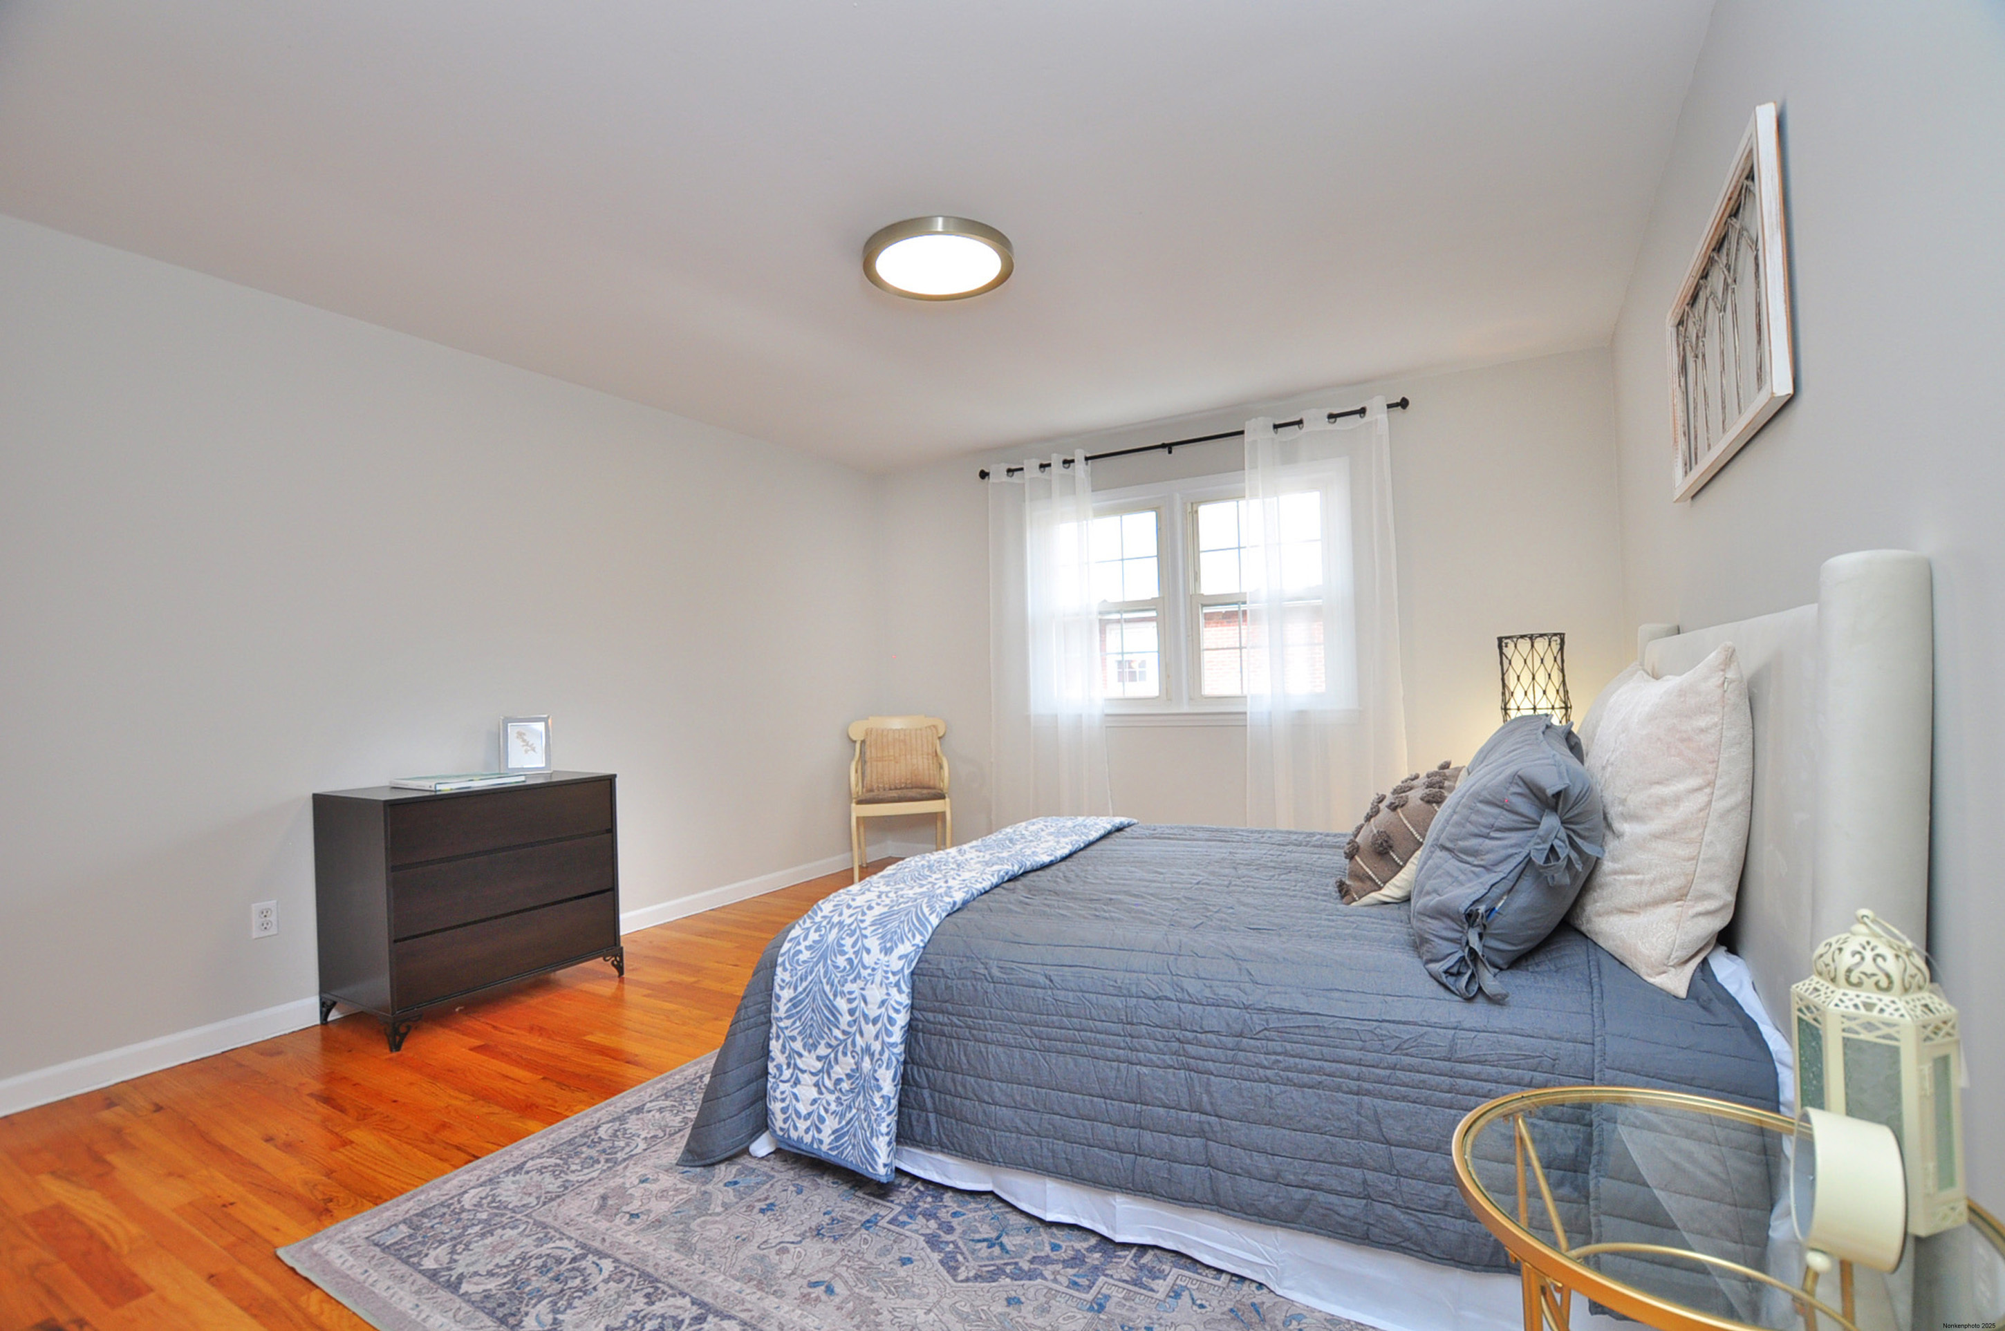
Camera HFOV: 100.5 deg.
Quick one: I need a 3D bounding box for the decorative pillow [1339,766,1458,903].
[{"bbox_3d":[1.031,0.389,2.113,0.160,0.425,0.450,40,20,26],"label":"decorative pillow"}]

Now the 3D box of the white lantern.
[{"bbox_3d":[0.825,0.367,0.788,0.118,0.273,0.104,-3,-2,41],"label":"white lantern"}]

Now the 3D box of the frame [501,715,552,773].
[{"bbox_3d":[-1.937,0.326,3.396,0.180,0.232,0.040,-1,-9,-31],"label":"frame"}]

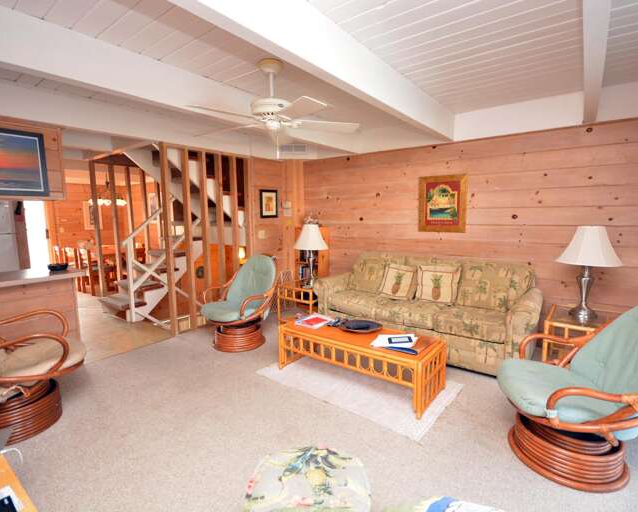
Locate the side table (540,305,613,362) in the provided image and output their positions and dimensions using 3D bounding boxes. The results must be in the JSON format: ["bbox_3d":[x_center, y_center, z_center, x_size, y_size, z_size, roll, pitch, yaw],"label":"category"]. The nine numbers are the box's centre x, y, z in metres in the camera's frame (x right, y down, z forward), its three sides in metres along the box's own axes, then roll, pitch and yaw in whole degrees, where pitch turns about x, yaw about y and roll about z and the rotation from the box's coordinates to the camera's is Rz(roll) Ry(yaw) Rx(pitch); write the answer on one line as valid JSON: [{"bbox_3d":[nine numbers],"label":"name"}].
[{"bbox_3d":[2.222,0.772,2.696,0.494,0.505,0.609,6,10,39],"label":"side table"}]

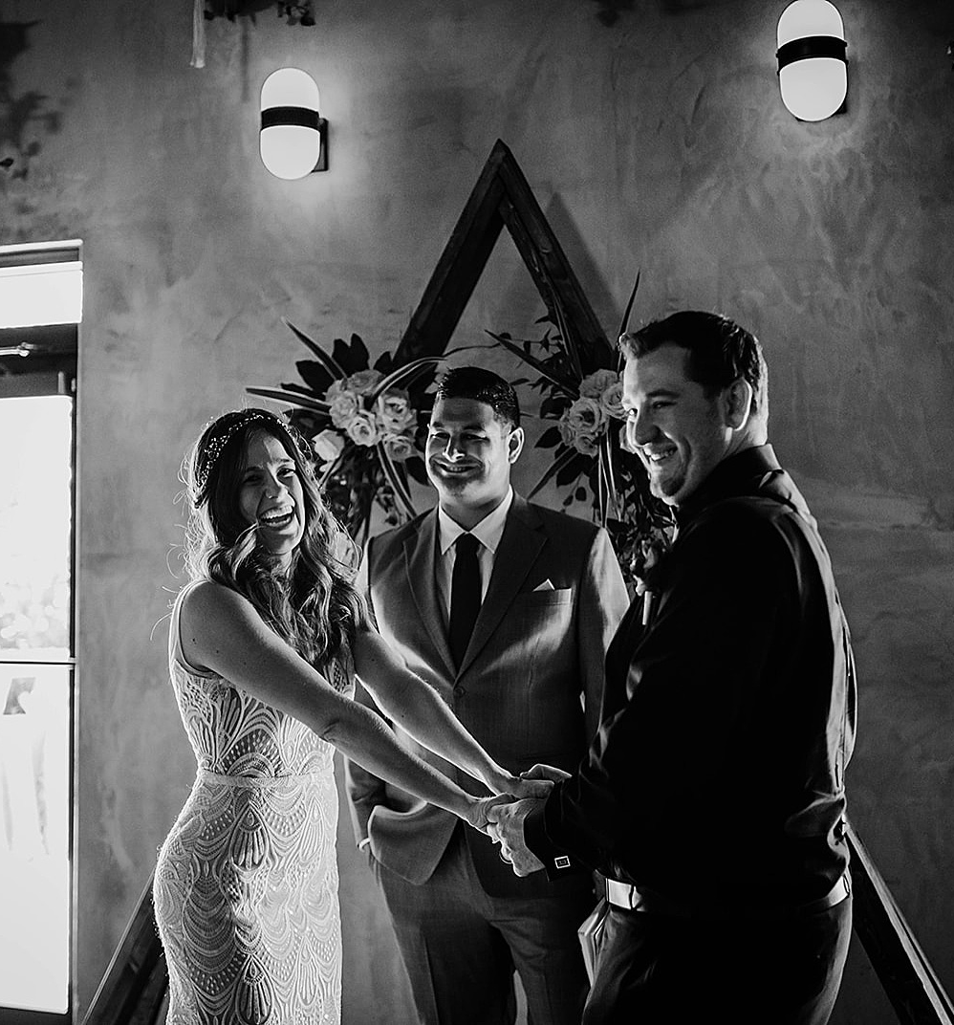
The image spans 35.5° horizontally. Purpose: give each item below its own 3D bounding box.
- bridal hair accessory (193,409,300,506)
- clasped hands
[{"bbox_3d":[-0.352,-0.085,2.290,0.160,0.115,0.130,-10,1,-29],"label":"bridal hair accessory"},{"bbox_3d":[0.061,0.426,2.080,0.140,0.125,0.150,-2,-3,30],"label":"clasped hands"}]

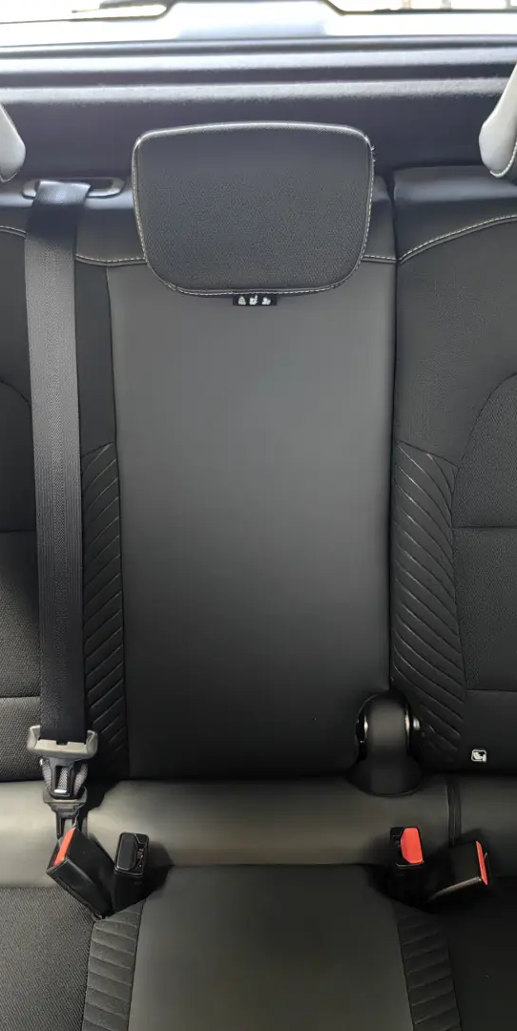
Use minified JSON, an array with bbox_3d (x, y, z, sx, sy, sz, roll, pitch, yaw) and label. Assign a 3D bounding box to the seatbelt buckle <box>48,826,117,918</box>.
[{"bbox_3d":[-0.167,0.345,1.033,0.024,0.075,0.042,-30,22,17],"label":"seatbelt buckle"}]

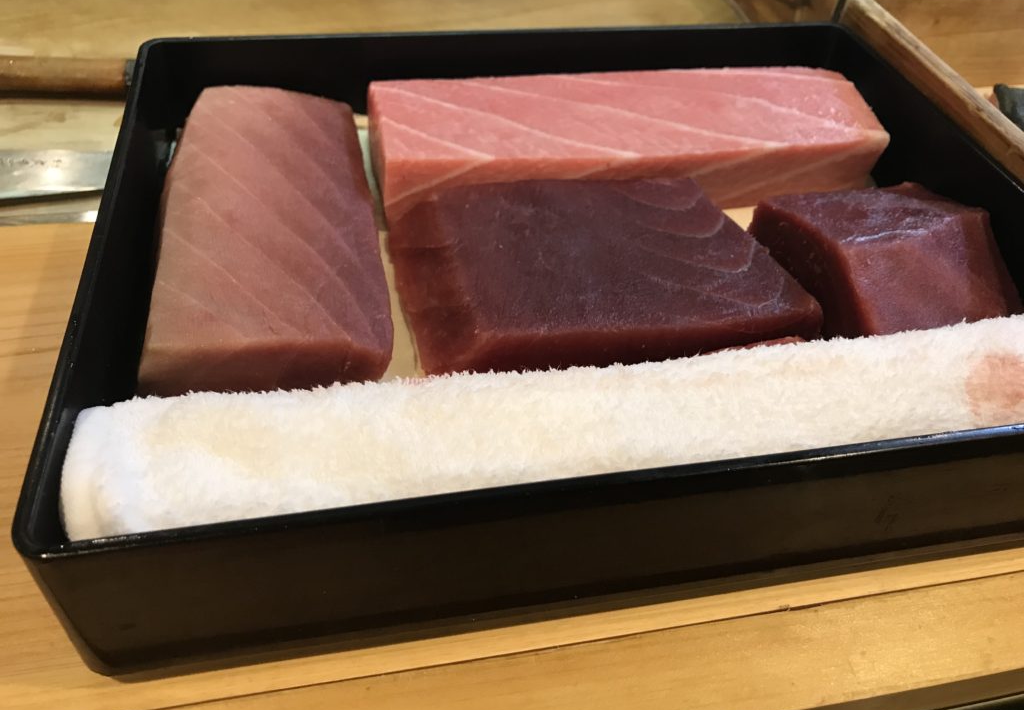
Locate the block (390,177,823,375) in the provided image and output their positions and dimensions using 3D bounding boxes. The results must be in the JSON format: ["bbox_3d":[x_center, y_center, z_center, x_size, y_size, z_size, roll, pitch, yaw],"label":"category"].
[{"bbox_3d":[0.032,-0.034,0.334,0.154,0.023,0.090,-5,46,-10],"label":"block"}]

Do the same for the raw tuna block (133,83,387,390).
[{"bbox_3d":[-0.097,-0.051,0.334,0.083,0.032,0.175,-5,46,-10],"label":"raw tuna block"}]

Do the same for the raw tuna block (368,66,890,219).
[{"bbox_3d":[0.052,-0.101,0.393,0.232,0.034,0.070,-5,46,-10],"label":"raw tuna block"}]

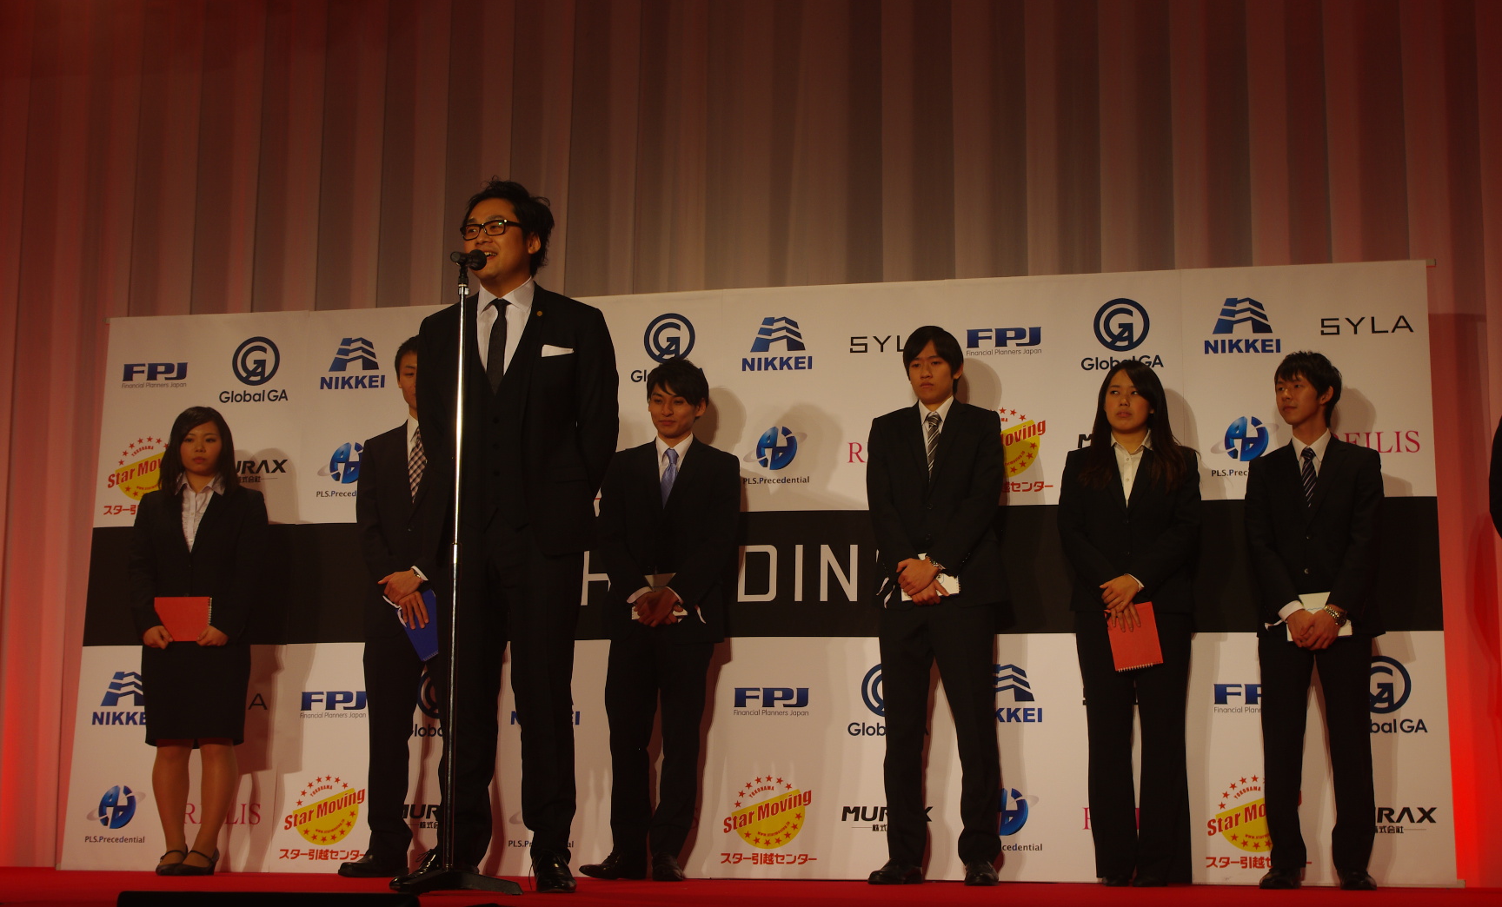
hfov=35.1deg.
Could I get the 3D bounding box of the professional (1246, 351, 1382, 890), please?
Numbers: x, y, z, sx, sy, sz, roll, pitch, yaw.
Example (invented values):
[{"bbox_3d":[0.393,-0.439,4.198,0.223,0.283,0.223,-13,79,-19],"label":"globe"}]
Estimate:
[{"bbox_3d":[1.742,0.500,7.362,0.440,1.661,0.320,-3,-10,20],"label":"professional"}]

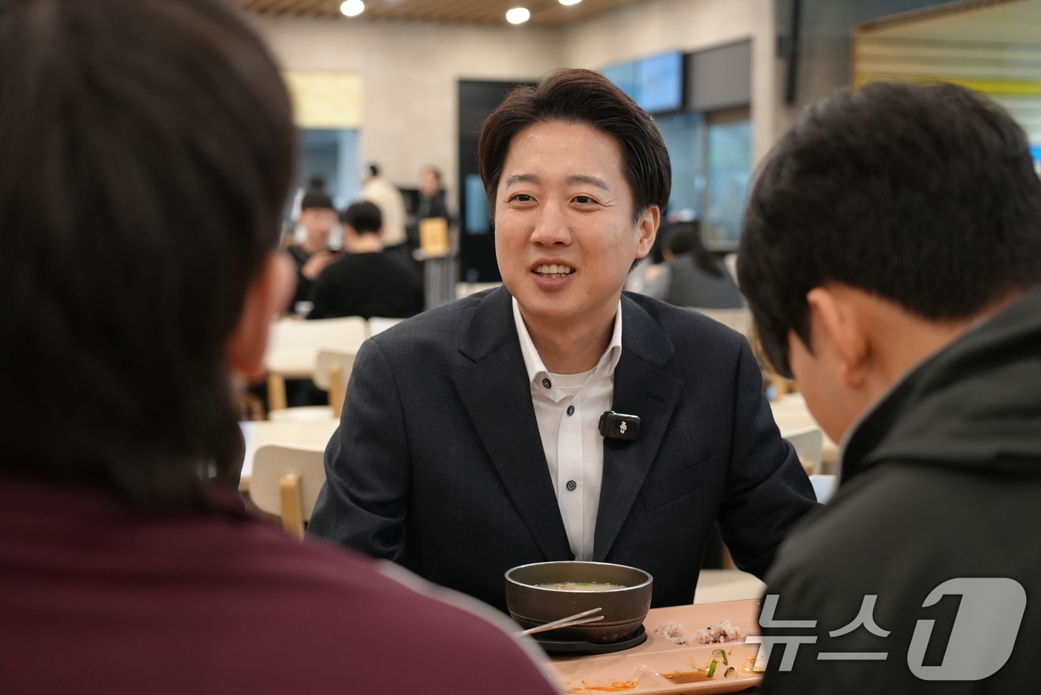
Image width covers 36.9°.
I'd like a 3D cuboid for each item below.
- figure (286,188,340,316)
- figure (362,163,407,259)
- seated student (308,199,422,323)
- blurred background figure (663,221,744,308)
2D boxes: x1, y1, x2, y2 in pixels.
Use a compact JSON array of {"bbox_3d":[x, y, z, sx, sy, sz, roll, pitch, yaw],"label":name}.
[{"bbox_3d":[-1.021,-0.104,7.763,0.500,1.320,0.750,-1,4,-11],"label":"figure"},{"bbox_3d":[-1.134,-0.676,12.985,0.380,1.700,0.480,2,5,30],"label":"figure"},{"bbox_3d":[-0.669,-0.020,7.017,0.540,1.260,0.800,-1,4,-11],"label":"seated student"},{"bbox_3d":[0.813,0.010,7.220,0.480,1.170,0.780,-2,5,-24],"label":"blurred background figure"}]

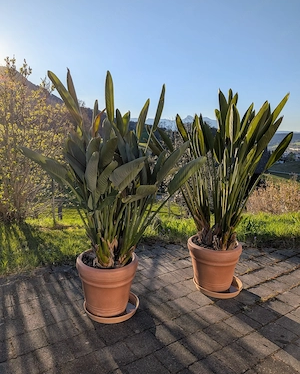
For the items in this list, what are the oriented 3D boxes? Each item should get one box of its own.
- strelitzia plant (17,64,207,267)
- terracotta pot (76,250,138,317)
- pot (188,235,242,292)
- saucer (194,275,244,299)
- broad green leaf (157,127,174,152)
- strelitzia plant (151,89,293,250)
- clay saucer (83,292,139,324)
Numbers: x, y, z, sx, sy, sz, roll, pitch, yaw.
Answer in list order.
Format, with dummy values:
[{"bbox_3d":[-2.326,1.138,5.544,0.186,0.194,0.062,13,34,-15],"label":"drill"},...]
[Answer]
[{"bbox_3d":[-0.276,-0.100,2.010,1.310,1.424,1.050,1,9,0],"label":"strelitzia plant"},{"bbox_3d":[-0.324,0.738,2.177,0.469,0.390,0.469,1,9,0],"label":"terracotta pot"},{"bbox_3d":[0.584,0.691,2.539,0.469,0.390,0.469,1,9,0],"label":"pot"},{"bbox_3d":[0.615,0.886,2.531,0.421,0.051,0.421,1,9,0],"label":"saucer"},{"bbox_3d":[0.141,-0.385,2.364,0.080,0.294,0.060,-33,8,5],"label":"broad green leaf"},{"bbox_3d":[0.614,-0.124,2.405,1.200,1.368,0.950,1,9,0],"label":"strelitzia plant"},{"bbox_3d":[-0.299,0.930,2.184,0.421,0.051,0.421,1,9,0],"label":"clay saucer"}]

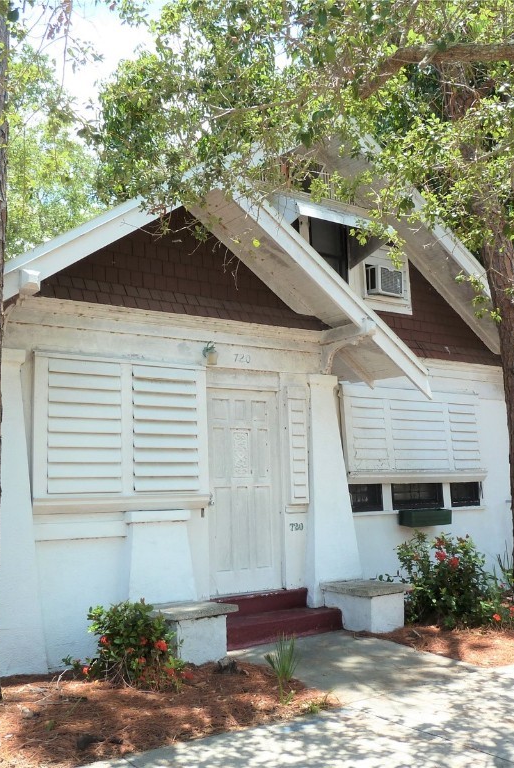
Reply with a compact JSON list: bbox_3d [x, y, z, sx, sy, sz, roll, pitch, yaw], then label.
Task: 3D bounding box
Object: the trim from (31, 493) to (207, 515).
[{"bbox_3d":[-1.154,1.061,6.539,1.720,0.125,0.110,4,-10,-35],"label":"trim"}]

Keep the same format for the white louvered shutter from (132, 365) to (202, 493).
[{"bbox_3d":[-0.833,0.415,6.842,0.690,1.160,0.060,4,-9,-37],"label":"white louvered shutter"}]

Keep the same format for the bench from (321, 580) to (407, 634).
[{"bbox_3d":[1.104,2.250,7.507,0.570,0.390,0.740,4,-10,-35],"label":"bench"}]

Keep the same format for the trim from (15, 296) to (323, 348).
[{"bbox_3d":[-0.646,-0.582,7.099,3.320,0.145,0.120,4,-10,-35],"label":"trim"}]

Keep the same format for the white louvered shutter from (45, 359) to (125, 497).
[{"bbox_3d":[-1.492,0.369,6.437,0.690,1.160,0.060,4,-10,-35],"label":"white louvered shutter"}]

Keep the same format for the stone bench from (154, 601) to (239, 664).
[{"bbox_3d":[-0.597,2.162,6.478,0.640,0.430,0.620,4,-9,-37],"label":"stone bench"}]

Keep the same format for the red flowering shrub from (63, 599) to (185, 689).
[{"bbox_3d":[-1.010,1.978,5.680,0.730,0.570,0.600,4,-9,-37],"label":"red flowering shrub"}]

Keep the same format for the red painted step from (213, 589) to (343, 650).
[{"bbox_3d":[0.127,2.261,7.189,1.500,0.410,0.390,4,-9,-37],"label":"red painted step"}]

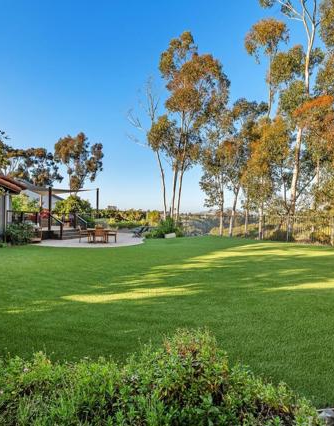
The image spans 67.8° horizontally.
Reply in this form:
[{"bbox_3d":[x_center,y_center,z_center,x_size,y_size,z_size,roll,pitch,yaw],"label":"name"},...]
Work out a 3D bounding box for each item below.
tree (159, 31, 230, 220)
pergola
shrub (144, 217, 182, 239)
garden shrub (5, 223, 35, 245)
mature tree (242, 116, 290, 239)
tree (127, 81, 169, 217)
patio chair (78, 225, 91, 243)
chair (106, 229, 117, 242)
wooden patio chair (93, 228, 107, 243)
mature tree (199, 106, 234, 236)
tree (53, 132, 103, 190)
[{"bbox_3d":[2.430,-7.390,22.000,5.800,17.520,5.200,0,0,0],"label":"tree"},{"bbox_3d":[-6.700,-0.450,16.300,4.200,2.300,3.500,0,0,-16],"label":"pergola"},{"bbox_3d":[-0.220,0.890,15.900,2.200,1.350,1.700,0,0,0],"label":"shrub"},{"bbox_3d":[-7.400,1.030,12.600,1.400,1.080,1.200,0,0,-30],"label":"garden shrub"},{"bbox_3d":[6.650,-2.360,16.800,3.000,8.310,2.900,0,0,0],"label":"mature tree"},{"bbox_3d":[-1.640,-5.310,22.000,3.500,13.180,3.000,0,0,0],"label":"tree"},{"bbox_3d":[-4.250,1.110,12.900,0.600,0.880,0.580,0,0,-10],"label":"patio chair"},{"bbox_3d":[-2.870,1.110,12.950,0.600,0.880,0.580,0,0,-10],"label":"chair"},{"bbox_3d":[-3.360,1.110,12.500,0.570,0.860,0.600,0,0,-10],"label":"wooden patio chair"},{"bbox_3d":[3.640,-3.050,18.300,2.400,9.570,2.400,0,0,0],"label":"mature tree"},{"bbox_3d":[-12.750,-4.700,36.000,6.700,12.200,6.200,0,0,-19],"label":"tree"}]

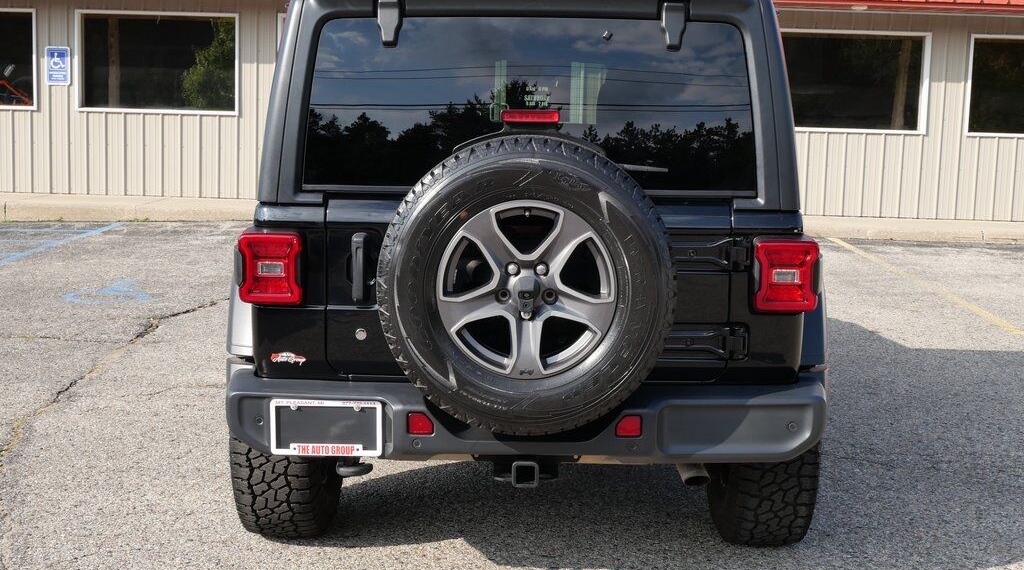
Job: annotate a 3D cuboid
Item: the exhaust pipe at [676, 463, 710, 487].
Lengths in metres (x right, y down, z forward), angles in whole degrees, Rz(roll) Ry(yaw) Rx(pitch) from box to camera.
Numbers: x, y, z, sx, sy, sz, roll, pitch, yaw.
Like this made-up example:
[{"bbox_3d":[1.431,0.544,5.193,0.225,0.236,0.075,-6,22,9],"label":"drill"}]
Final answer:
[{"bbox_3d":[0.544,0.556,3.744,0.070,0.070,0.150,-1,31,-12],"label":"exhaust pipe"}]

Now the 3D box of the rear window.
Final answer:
[{"bbox_3d":[0.054,-0.524,3.619,1.320,0.522,0.050,1,-4,0],"label":"rear window"}]

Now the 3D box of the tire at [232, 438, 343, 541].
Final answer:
[{"bbox_3d":[-0.757,0.460,4.232,0.250,0.790,0.790,1,6,0],"label":"tire"}]

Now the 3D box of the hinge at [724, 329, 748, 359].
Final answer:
[{"bbox_3d":[0.653,0.172,3.618,0.070,0.088,0.050,1,6,0],"label":"hinge"}]

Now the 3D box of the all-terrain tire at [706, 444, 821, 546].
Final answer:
[{"bbox_3d":[0.838,0.482,4.303,0.270,0.812,0.815,1,6,0],"label":"all-terrain tire"}]

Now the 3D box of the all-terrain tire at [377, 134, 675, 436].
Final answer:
[{"bbox_3d":[0.041,0.002,3.351,0.800,0.800,0.252,1,6,0],"label":"all-terrain tire"}]

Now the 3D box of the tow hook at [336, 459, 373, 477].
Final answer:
[{"bbox_3d":[-0.462,0.538,3.643,0.103,0.045,0.110,1,6,0],"label":"tow hook"}]

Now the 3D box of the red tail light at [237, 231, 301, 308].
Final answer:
[{"bbox_3d":[-0.690,-0.052,3.583,0.185,0.205,0.100,1,6,0],"label":"red tail light"}]

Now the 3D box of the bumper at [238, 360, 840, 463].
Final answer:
[{"bbox_3d":[0.042,0.368,3.611,1.725,0.220,0.310,1,6,0],"label":"bumper"}]

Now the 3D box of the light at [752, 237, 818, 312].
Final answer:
[{"bbox_3d":[0.785,-0.024,3.573,0.182,0.205,0.120,1,6,0],"label":"light"}]

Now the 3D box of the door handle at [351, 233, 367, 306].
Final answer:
[{"bbox_3d":[-0.439,-0.050,3.567,0.045,0.203,0.060,1,6,0],"label":"door handle"}]

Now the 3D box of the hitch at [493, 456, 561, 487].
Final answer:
[{"bbox_3d":[0.037,0.528,3.568,0.183,0.085,0.170,1,6,0],"label":"hitch"}]

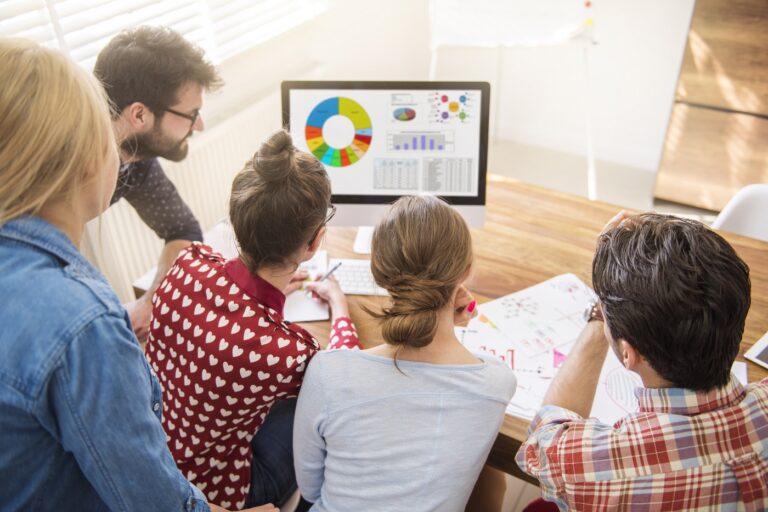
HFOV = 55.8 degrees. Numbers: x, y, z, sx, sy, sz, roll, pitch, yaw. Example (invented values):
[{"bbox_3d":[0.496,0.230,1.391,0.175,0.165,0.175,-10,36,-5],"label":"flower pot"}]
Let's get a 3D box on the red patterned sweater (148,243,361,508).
[{"bbox_3d":[-0.248,0.236,1.542,0.485,0.590,0.405,21,41,30],"label":"red patterned sweater"}]

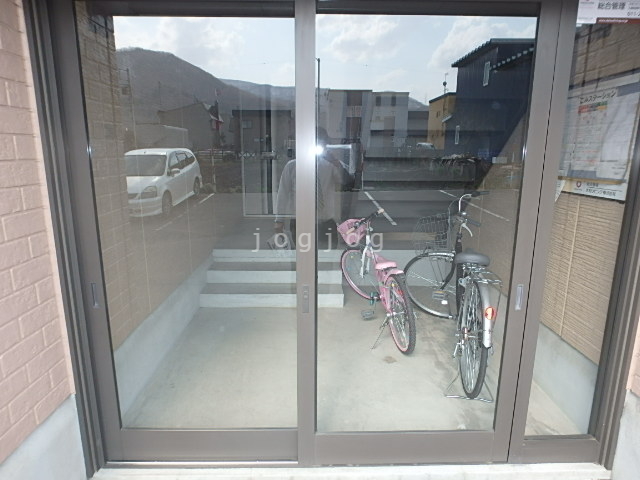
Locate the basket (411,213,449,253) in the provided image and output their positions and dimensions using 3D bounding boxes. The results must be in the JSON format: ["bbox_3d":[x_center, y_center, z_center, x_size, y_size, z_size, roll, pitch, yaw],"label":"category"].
[{"bbox_3d":[0.965,-0.042,3.310,0.280,0.230,0.340,-4,22,30],"label":"basket"}]

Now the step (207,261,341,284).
[{"bbox_3d":[-0.485,0.363,4.310,1.430,0.140,0.350,0,12,-1],"label":"step"}]

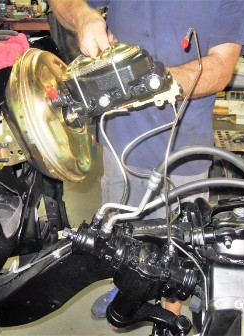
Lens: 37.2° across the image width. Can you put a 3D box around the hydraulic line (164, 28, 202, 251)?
[{"bbox_3d":[0.120,-0.042,0.713,0.068,0.437,0.060,0,20,0],"label":"hydraulic line"}]

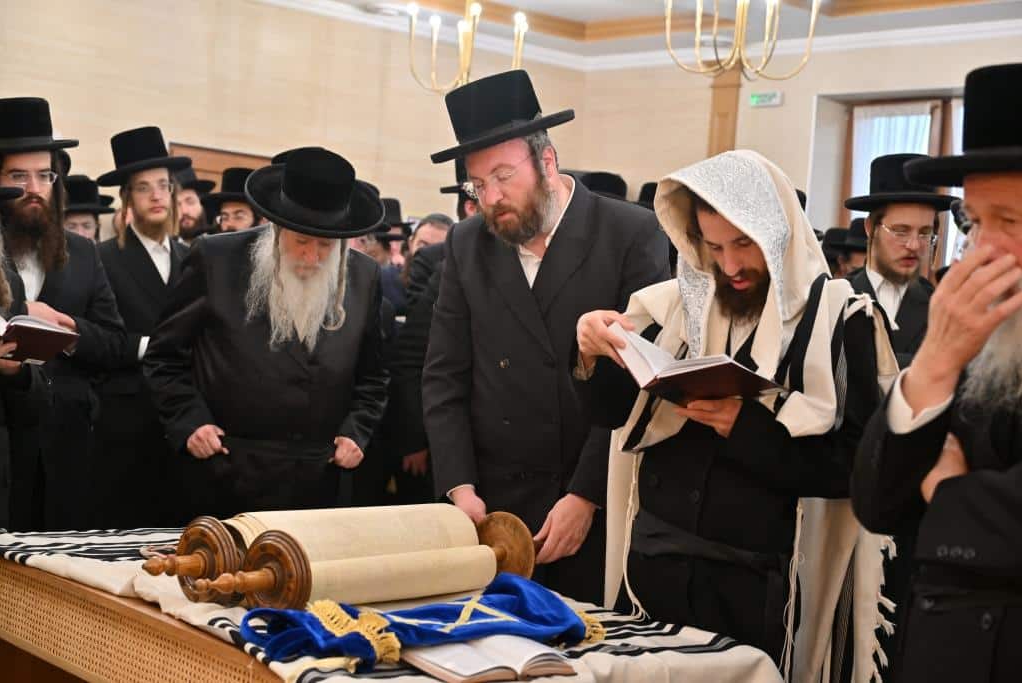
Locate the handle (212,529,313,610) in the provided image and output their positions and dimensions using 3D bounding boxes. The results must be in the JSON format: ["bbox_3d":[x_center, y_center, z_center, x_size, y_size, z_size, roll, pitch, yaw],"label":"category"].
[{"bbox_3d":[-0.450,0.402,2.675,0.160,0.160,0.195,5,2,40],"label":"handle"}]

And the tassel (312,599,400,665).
[{"bbox_3d":[-0.250,0.464,2.541,0.110,0.075,0.220,3,2,-27],"label":"tassel"}]

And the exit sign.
[{"bbox_3d":[1.655,-1.563,10.300,0.035,0.093,0.250,3,2,-43],"label":"exit sign"}]

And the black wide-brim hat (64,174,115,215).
[{"bbox_3d":[-1.863,-0.637,6.900,0.310,0.145,0.330,0,1,-15],"label":"black wide-brim hat"}]

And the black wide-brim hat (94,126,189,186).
[{"bbox_3d":[-1.206,-0.614,5.200,0.315,0.135,0.340,-13,1,-25],"label":"black wide-brim hat"}]

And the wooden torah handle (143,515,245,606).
[{"bbox_3d":[-0.577,0.391,2.797,0.160,0.160,0.165,5,2,40],"label":"wooden torah handle"}]

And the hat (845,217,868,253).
[{"bbox_3d":[1.584,-0.470,7.000,0.310,0.140,0.330,4,1,13],"label":"hat"}]

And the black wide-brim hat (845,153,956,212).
[{"bbox_3d":[1.062,-0.435,4.300,0.315,0.135,0.340,2,0,-13],"label":"black wide-brim hat"}]

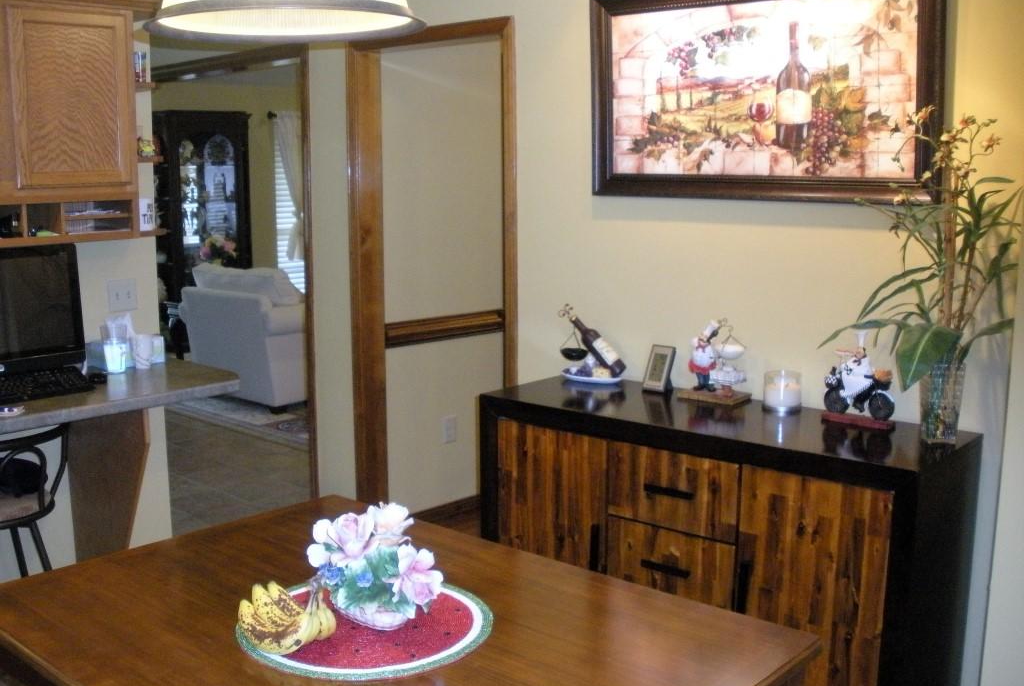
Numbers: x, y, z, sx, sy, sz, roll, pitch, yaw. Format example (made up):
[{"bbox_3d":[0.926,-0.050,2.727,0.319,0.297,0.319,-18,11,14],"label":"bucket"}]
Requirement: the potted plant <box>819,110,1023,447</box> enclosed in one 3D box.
[{"bbox_3d":[0.997,-0.148,2.598,0.420,0.800,0.340,7,12,41],"label":"potted plant"}]

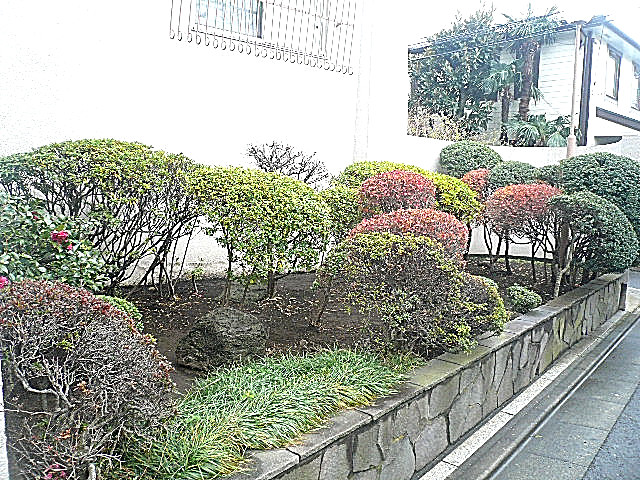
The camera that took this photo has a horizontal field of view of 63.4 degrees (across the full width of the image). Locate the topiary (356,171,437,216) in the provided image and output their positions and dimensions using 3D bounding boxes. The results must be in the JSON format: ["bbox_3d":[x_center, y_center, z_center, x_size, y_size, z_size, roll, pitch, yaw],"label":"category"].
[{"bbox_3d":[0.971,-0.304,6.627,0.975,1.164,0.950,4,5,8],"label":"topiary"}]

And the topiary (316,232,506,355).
[{"bbox_3d":[0.770,0.283,4.535,1.200,0.850,1.500,7,7,39],"label":"topiary"}]

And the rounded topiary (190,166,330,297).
[{"bbox_3d":[-0.614,-0.099,5.349,1.418,1.313,1.250,3,5,-7],"label":"rounded topiary"}]

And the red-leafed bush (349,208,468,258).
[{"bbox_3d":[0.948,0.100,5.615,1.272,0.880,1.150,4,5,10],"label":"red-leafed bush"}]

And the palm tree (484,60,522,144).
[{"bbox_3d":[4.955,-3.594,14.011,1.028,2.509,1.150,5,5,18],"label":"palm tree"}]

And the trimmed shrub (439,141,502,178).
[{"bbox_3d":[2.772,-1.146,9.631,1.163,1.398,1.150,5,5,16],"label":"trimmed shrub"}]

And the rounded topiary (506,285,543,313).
[{"bbox_3d":[2.134,0.595,5.399,0.376,0.224,0.370,5,6,22],"label":"rounded topiary"}]

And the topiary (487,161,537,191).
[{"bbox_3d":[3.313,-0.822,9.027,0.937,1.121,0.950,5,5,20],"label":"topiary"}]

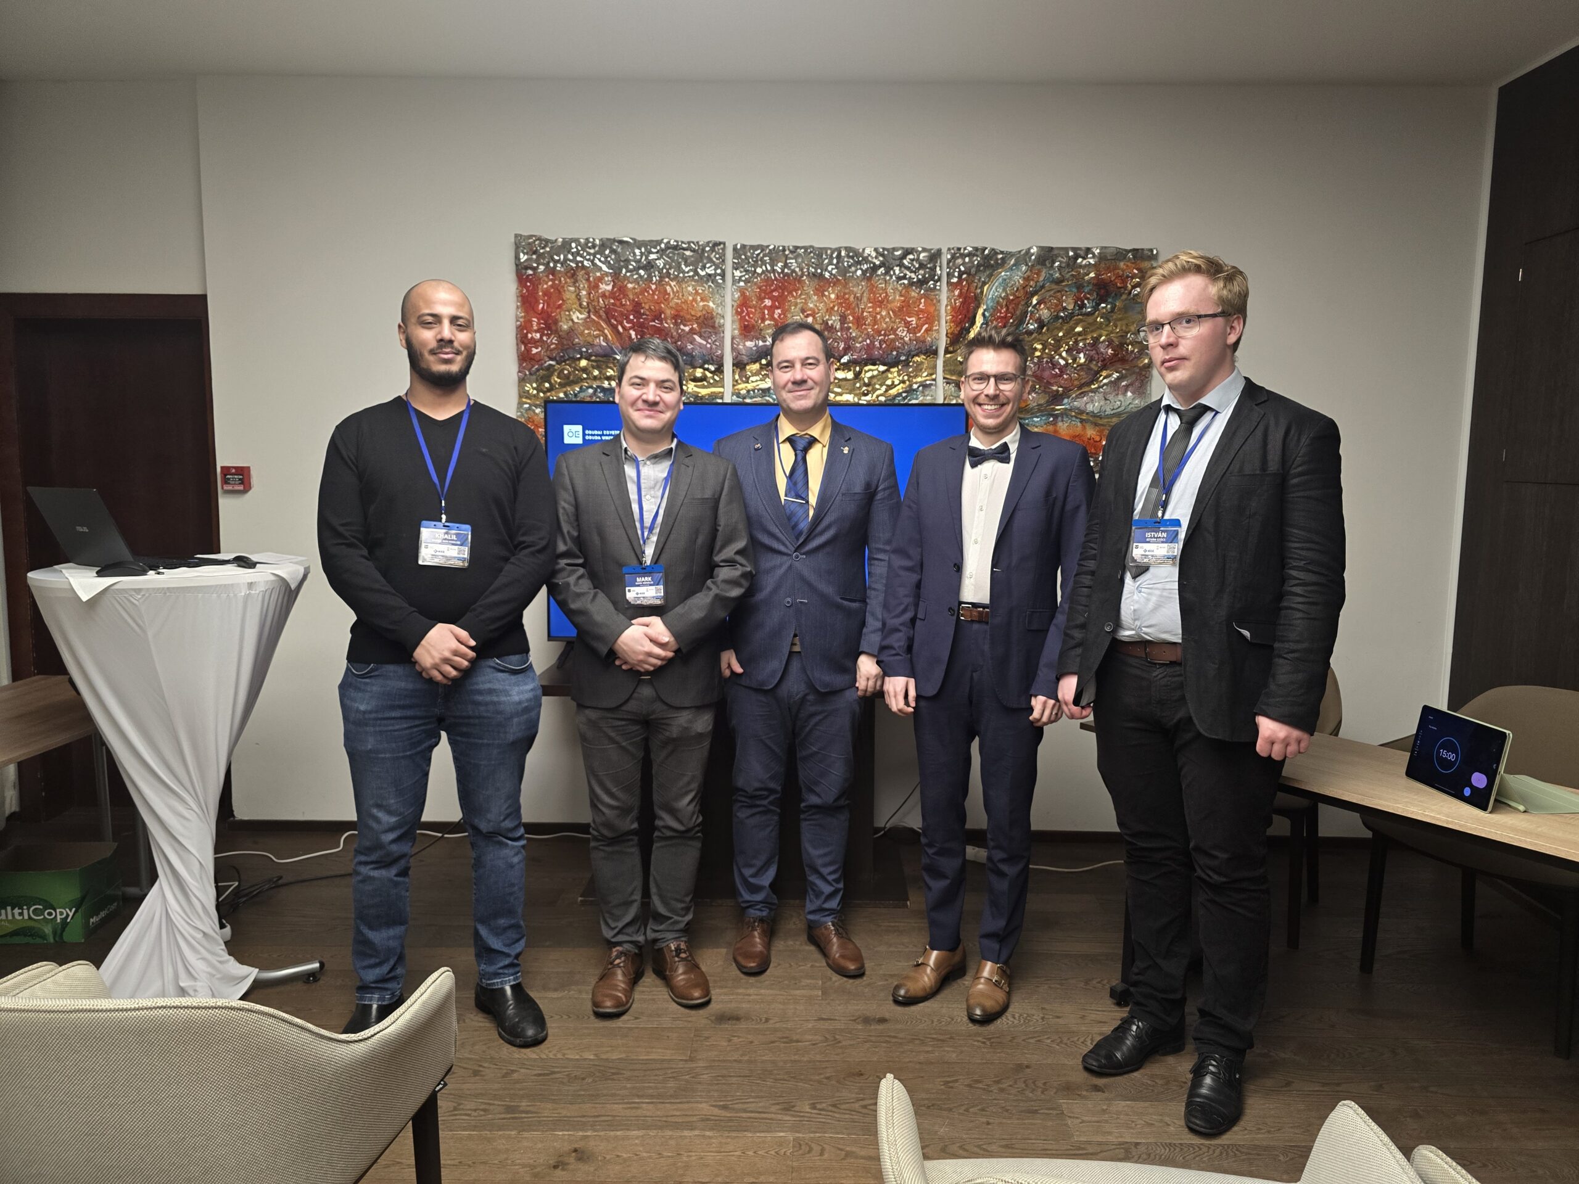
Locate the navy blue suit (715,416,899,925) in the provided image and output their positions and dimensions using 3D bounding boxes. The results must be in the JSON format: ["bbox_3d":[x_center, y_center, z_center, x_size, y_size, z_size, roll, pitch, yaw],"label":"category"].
[{"bbox_3d":[0.048,0.246,3.000,0.519,1.478,0.310,1,6,4],"label":"navy blue suit"}]

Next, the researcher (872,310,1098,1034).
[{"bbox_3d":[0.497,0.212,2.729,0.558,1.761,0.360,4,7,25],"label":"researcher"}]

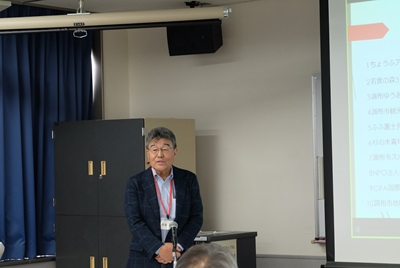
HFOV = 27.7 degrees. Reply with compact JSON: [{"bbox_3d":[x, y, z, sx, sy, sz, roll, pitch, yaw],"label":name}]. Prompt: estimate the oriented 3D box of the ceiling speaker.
[{"bbox_3d":[-0.038,-0.765,6.240,0.352,0.252,0.243,-1,21,17],"label":"ceiling speaker"}]

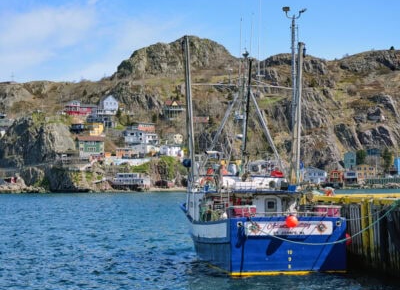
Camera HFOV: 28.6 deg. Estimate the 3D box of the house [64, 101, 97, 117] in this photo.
[{"bbox_3d":[-54.957,-16.943,361.137,14.200,6.664,9.000,1,-3,-12],"label":"house"}]

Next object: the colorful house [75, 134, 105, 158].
[{"bbox_3d":[-44.493,1.056,318.279,10.000,9.825,8.000,1,-3,-16],"label":"colorful house"}]

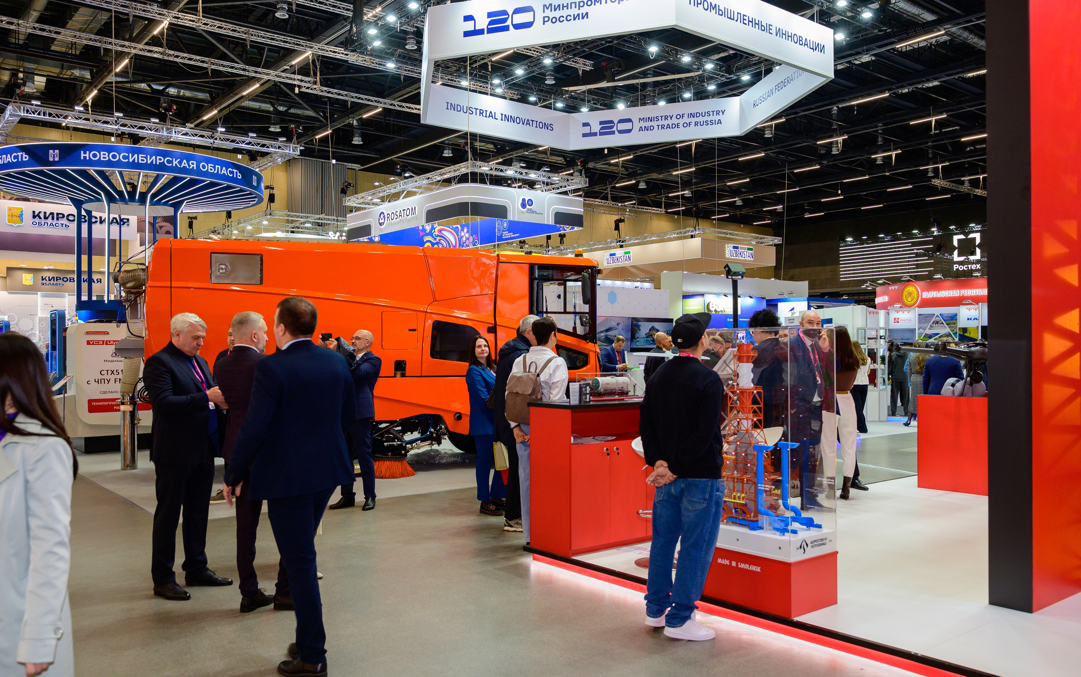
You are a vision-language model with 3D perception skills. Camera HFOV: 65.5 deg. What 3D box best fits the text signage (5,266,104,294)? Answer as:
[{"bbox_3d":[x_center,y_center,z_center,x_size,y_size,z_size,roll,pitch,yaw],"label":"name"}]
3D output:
[{"bbox_3d":[-12.157,-1.427,21.200,2.300,0.630,0.150,1,-1,-40],"label":"text signage"}]

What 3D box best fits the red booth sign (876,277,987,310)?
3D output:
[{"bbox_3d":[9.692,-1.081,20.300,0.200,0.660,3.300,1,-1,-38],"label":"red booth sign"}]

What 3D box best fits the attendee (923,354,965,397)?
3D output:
[{"bbox_3d":[5.567,0.830,11.600,0.530,1.720,0.340,0,-1,25],"label":"attendee"}]

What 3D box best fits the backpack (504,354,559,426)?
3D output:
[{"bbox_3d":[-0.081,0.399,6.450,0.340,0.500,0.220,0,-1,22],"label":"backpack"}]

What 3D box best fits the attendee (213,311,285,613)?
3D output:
[{"bbox_3d":[-1.732,0.727,5.060,0.520,1.770,0.380,-1,-1,40],"label":"attendee"}]

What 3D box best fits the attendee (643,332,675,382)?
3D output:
[{"bbox_3d":[1.615,0.801,11.200,0.360,1.760,0.520,0,-1,-18],"label":"attendee"}]

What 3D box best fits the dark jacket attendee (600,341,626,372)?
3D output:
[{"bbox_3d":[1.272,0.791,14.800,0.500,1.720,0.380,0,-1,-37],"label":"dark jacket attendee"}]

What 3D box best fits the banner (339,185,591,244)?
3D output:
[{"bbox_3d":[-2.950,-4.200,30.000,4.700,1.030,7.900,1,-1,-40],"label":"banner"}]

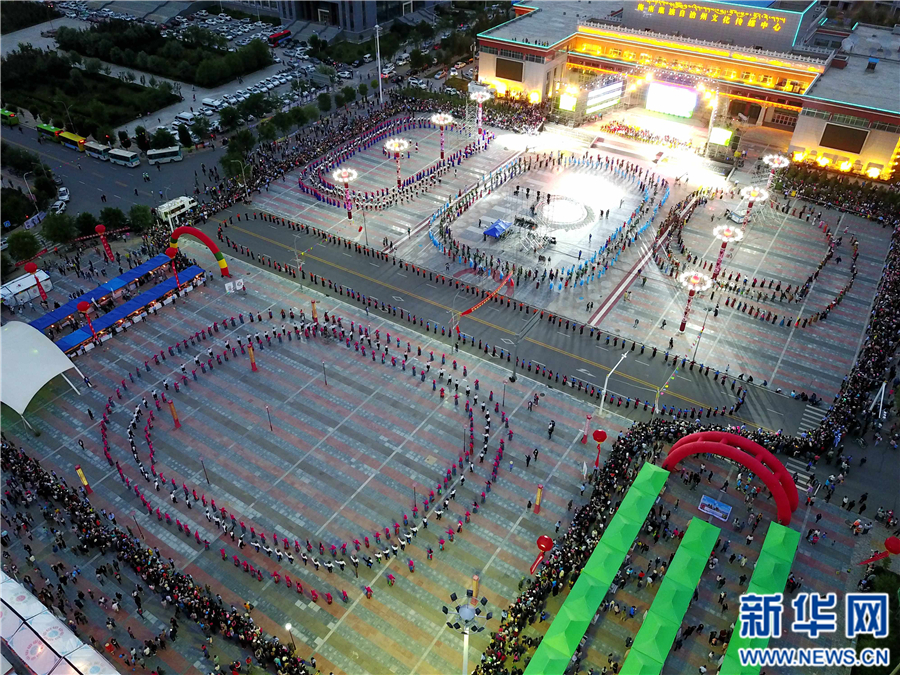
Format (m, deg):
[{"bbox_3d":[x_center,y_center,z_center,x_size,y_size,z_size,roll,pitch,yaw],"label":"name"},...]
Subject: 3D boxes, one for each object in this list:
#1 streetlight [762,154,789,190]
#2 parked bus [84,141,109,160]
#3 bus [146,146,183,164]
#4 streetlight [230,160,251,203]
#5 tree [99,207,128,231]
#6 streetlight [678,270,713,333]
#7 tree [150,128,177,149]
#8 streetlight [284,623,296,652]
[{"bbox_3d":[62.396,-30.391,131.787,4.350,9.500,4.350,23,44,25],"label":"streetlight"},{"bbox_3d":[-78.322,-41.344,150.603,6.640,2.655,2.100,21,43,24],"label":"parked bus"},{"bbox_3d":[-62.876,-40.225,149.101,6.700,2.600,2.150,-12,40,-15],"label":"bus"},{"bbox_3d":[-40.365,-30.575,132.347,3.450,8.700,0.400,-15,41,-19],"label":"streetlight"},{"bbox_3d":[-61.336,-21.333,123.467,4.800,5.280,4.800,23,44,25],"label":"tree"},{"bbox_3d":[34.483,-4.543,97.467,4.350,9.500,4.350,22,44,26],"label":"streetlight"},{"bbox_3d":[-64.065,-43.822,151.589,5.502,5.553,5.502,22,43,25],"label":"tree"},{"bbox_3d":[-14.666,27.920,62.859,0.550,4.650,0.550,23,44,25],"label":"streetlight"}]

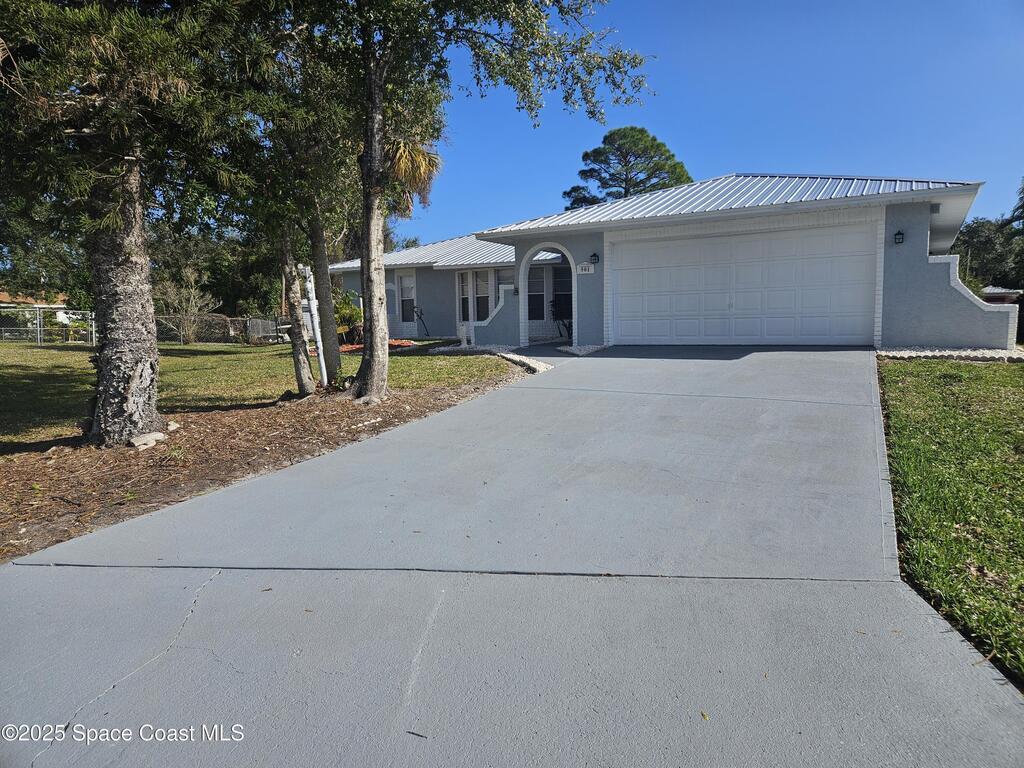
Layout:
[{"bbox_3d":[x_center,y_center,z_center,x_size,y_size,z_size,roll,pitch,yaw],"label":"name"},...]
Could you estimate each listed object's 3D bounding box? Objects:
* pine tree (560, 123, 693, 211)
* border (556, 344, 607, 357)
[{"bbox_3d":[8.006,-10.633,47.625,8.980,14.640,8.530,0,5,10],"label":"pine tree"},{"bbox_3d":[1.327,-0.726,13.931,1.050,0.180,1.250,2,6,31],"label":"border"}]

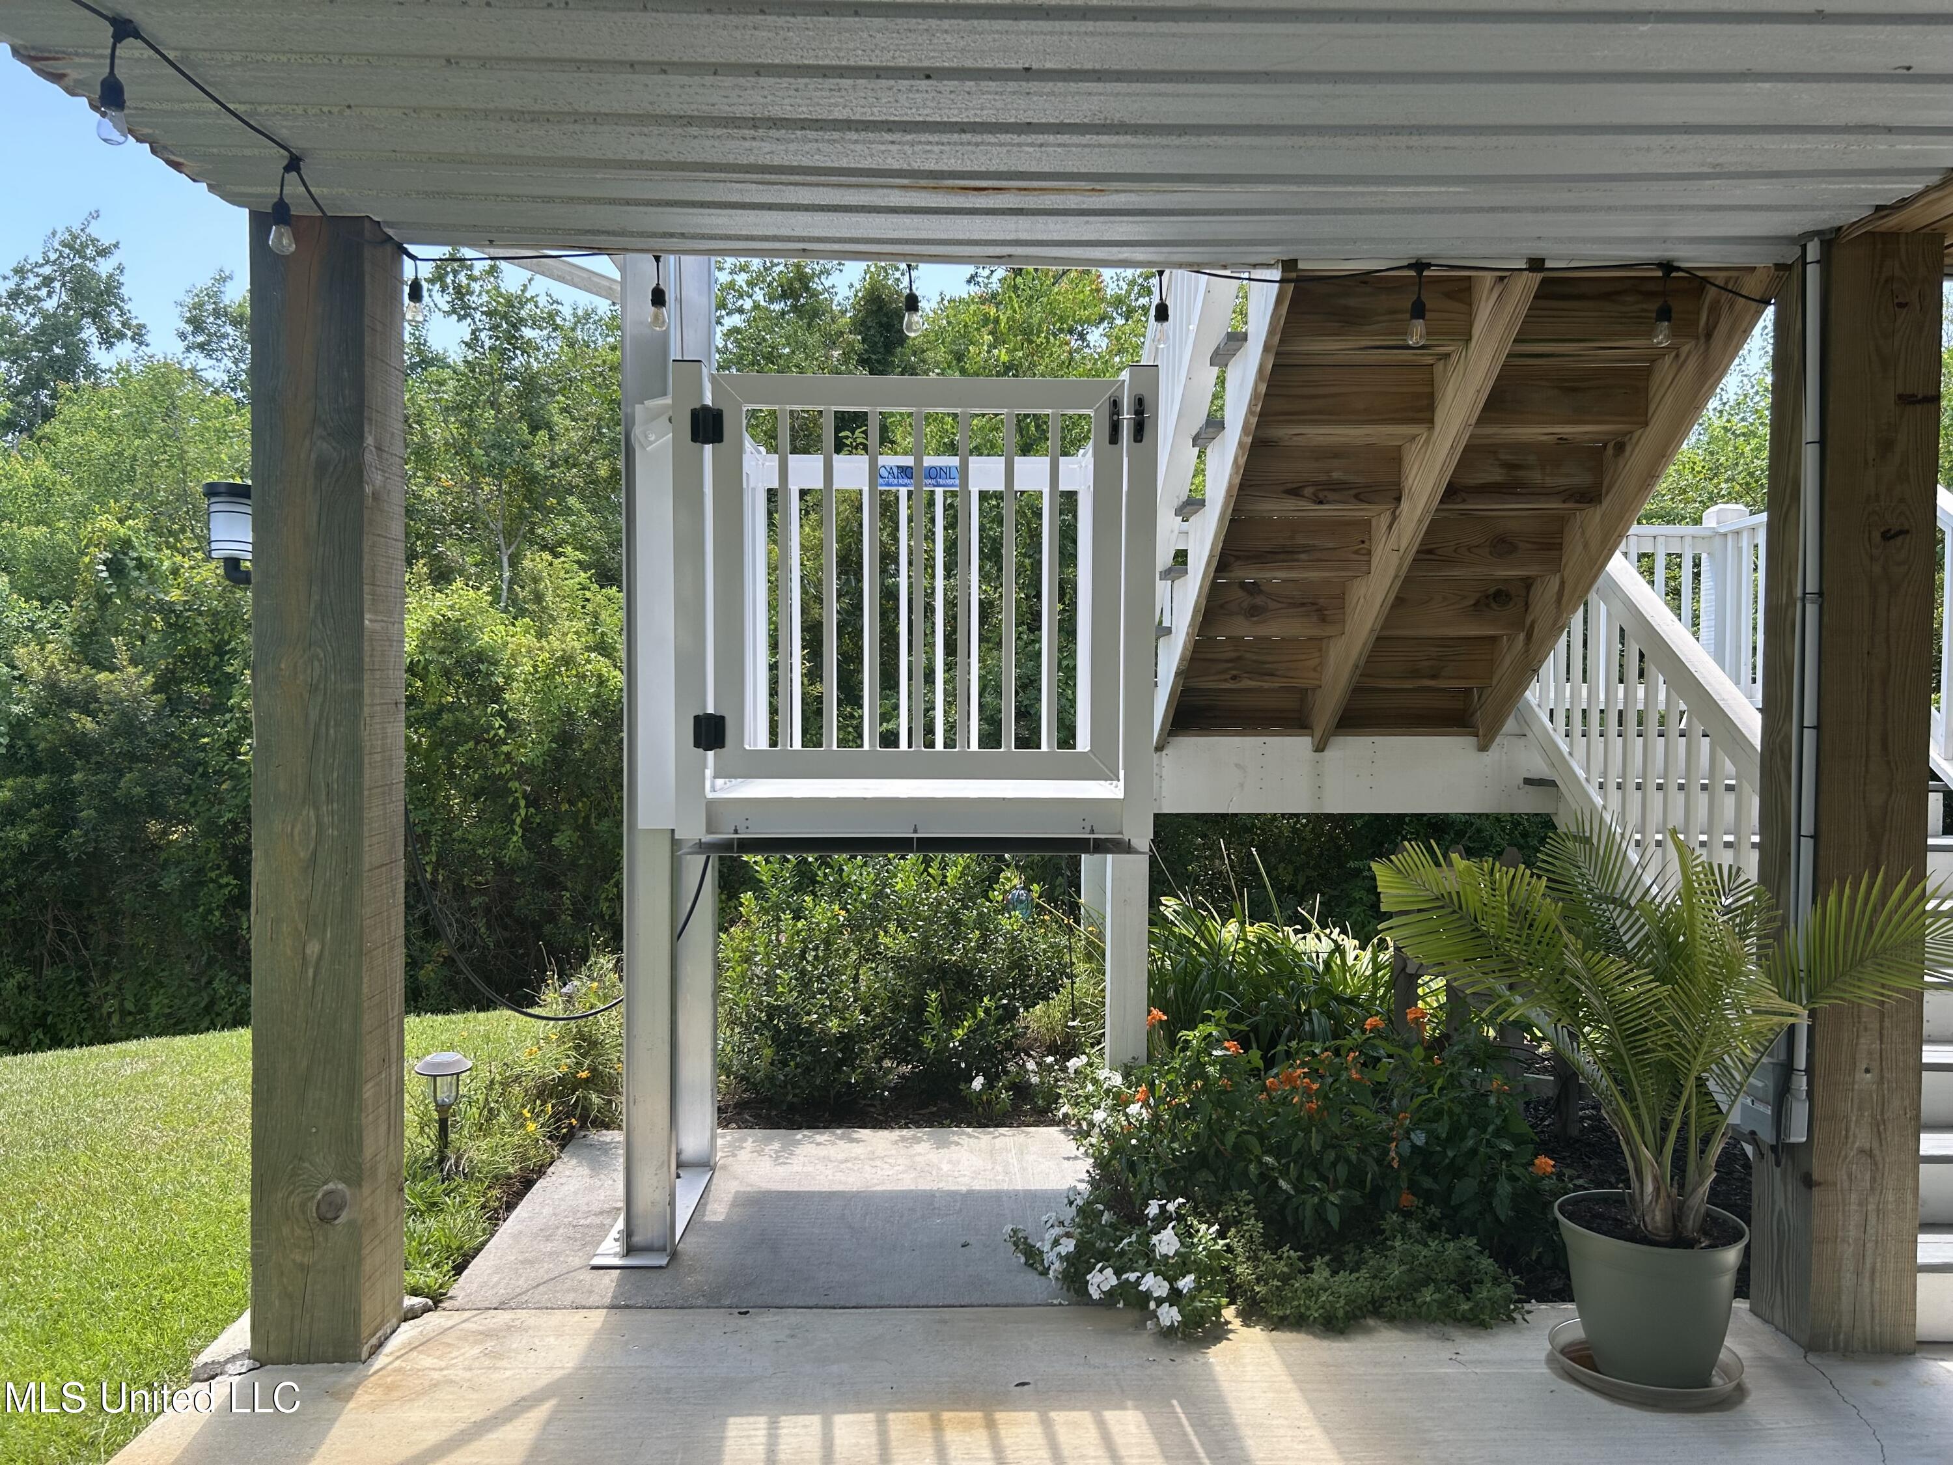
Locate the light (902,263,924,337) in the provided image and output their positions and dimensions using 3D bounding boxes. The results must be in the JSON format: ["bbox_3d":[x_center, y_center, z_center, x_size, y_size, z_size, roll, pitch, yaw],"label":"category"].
[{"bbox_3d":[-0.155,-1.057,3.596,0.048,0.182,0.048,0,1,-2],"label":"light"}]

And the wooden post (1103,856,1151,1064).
[{"bbox_3d":[0.551,0.794,5.338,0.132,1.180,0.137,0,1,-2],"label":"wooden post"}]

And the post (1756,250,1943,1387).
[{"bbox_3d":[2.069,0.150,3.505,0.246,2.576,0.246,0,1,-2],"label":"post"}]

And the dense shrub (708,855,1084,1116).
[{"bbox_3d":[-0.306,0.879,5.741,1.440,0.980,1.050,0,1,-2],"label":"dense shrub"}]

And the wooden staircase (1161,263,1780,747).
[{"bbox_3d":[1.272,-0.574,4.430,1.257,1.319,2.009,0,1,-2],"label":"wooden staircase"}]

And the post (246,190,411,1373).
[{"bbox_3d":[-1.499,0.134,3.400,0.246,2.568,0.246,0,1,-2],"label":"post"}]

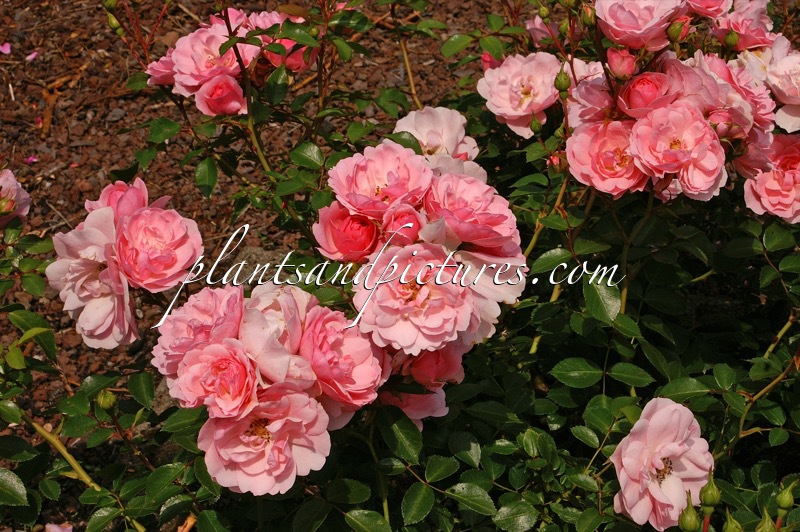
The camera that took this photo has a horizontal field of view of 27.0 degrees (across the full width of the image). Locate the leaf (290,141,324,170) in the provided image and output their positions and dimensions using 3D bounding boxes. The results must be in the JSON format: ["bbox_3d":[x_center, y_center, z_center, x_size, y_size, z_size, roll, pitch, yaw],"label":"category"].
[{"bbox_3d":[-0.066,-0.078,1.180,0.027,0.005,0.020,21,62,12],"label":"leaf"}]

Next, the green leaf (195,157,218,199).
[{"bbox_3d":[-0.144,-0.066,1.240,0.017,0.005,0.034,-6,68,13],"label":"green leaf"}]

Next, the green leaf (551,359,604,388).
[{"bbox_3d":[0.127,0.077,1.200,0.037,0.007,0.025,0,60,0],"label":"green leaf"}]

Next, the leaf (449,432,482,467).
[{"bbox_3d":[0.043,0.121,1.100,0.021,0.005,0.030,-29,64,-16],"label":"leaf"}]

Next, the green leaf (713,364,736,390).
[{"bbox_3d":[0.231,0.079,1.180,0.016,0.007,0.020,-9,64,-5],"label":"green leaf"}]

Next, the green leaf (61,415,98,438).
[{"bbox_3d":[-0.214,0.109,1.110,0.024,0.006,0.016,-15,61,-9],"label":"green leaf"}]

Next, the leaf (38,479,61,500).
[{"bbox_3d":[-0.236,0.150,1.120,0.012,0.005,0.018,-26,63,-14],"label":"leaf"}]

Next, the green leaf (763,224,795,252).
[{"bbox_3d":[0.289,-0.021,1.270,0.028,0.007,0.022,-37,73,-21],"label":"green leaf"}]

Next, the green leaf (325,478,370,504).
[{"bbox_3d":[-0.034,0.146,1.080,0.030,0.005,0.018,-9,50,-8],"label":"green leaf"}]

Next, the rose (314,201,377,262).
[{"bbox_3d":[-0.037,-0.023,1.120,0.045,0.039,0.042,0,66,-19],"label":"rose"}]

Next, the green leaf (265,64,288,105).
[{"bbox_3d":[-0.094,-0.142,1.300,0.019,0.008,0.034,11,76,3],"label":"green leaf"}]

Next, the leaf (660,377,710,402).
[{"bbox_3d":[0.199,0.086,1.160,0.035,0.007,0.019,-7,53,-2],"label":"leaf"}]

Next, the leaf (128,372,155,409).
[{"bbox_3d":[-0.174,0.084,1.120,0.017,0.005,0.029,-16,61,-9],"label":"leaf"}]

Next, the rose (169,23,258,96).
[{"bbox_3d":[-0.140,-0.155,1.258,0.066,0.043,0.060,0,60,7],"label":"rose"}]

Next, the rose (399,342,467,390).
[{"bbox_3d":[0.021,0.062,1.080,0.050,0.044,0.048,-15,44,-16],"label":"rose"}]

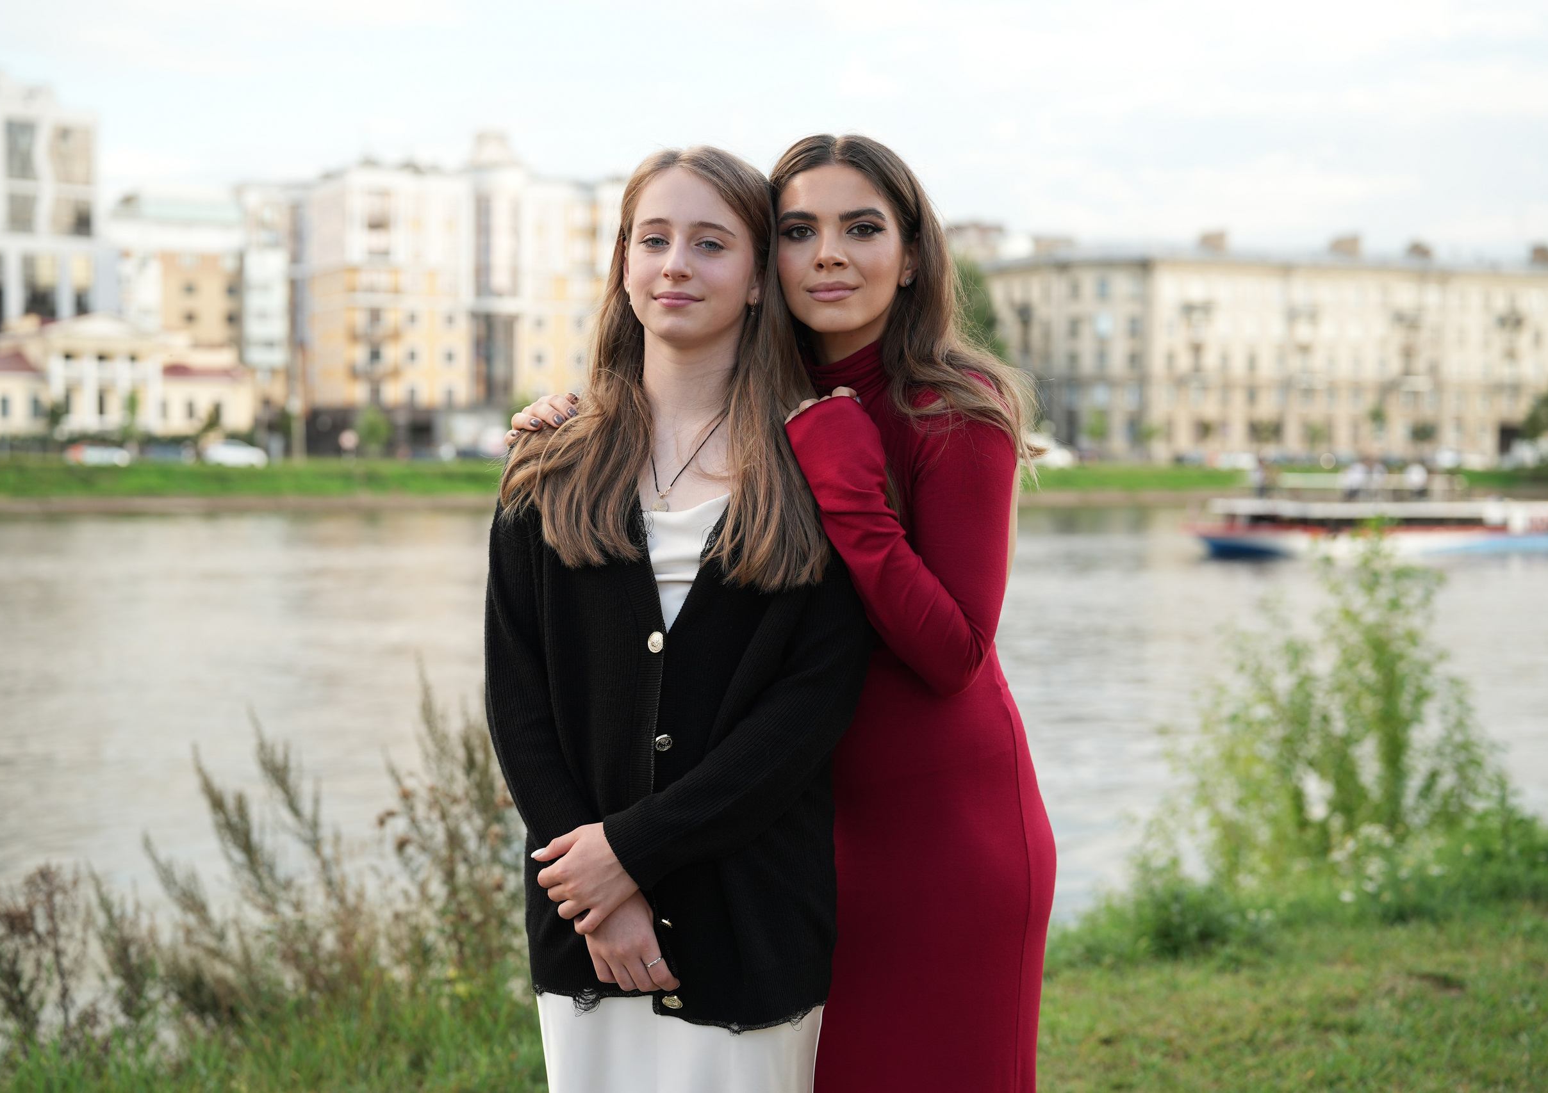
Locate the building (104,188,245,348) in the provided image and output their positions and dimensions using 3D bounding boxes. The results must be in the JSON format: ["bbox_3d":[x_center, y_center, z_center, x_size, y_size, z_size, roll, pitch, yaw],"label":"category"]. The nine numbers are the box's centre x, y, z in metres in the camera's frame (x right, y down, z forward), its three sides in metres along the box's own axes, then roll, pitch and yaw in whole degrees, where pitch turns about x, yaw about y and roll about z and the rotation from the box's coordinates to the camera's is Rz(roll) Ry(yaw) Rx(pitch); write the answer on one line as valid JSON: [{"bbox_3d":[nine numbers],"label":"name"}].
[{"bbox_3d":[-66.230,-24.290,251.170,17.500,28.350,14.000,-1,2,-23],"label":"building"}]

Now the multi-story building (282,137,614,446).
[{"bbox_3d":[-27.490,-22.080,203.590,27.000,27.970,18.000,-1,3,-27],"label":"multi-story building"}]

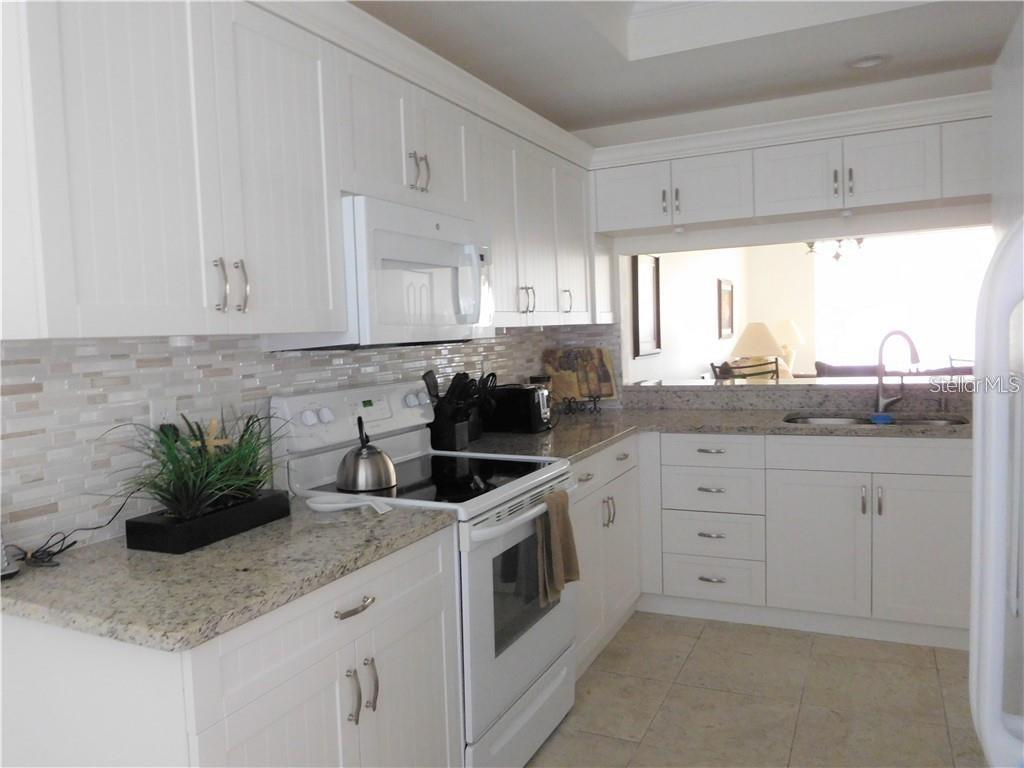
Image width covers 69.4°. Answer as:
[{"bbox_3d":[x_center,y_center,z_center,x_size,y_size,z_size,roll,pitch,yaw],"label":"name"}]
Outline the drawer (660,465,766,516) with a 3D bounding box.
[{"bbox_3d":[0.994,0.458,3.519,0.459,0.208,0.451,-1,4,26],"label":"drawer"}]

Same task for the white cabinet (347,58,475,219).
[{"bbox_3d":[-0.461,-0.744,2.404,0.342,0.383,0.749,-1,4,26],"label":"white cabinet"}]

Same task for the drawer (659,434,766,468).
[{"bbox_3d":[0.987,0.282,3.507,0.459,0.143,0.451,-1,4,26],"label":"drawer"}]

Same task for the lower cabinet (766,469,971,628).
[{"bbox_3d":[1.609,0.649,3.308,0.830,0.613,0.579,-1,4,26],"label":"lower cabinet"}]

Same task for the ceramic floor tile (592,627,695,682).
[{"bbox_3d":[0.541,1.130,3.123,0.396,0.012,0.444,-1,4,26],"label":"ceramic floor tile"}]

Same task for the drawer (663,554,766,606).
[{"bbox_3d":[1.011,0.863,3.546,0.459,0.198,0.451,-1,4,26],"label":"drawer"}]

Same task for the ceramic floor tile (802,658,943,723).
[{"bbox_3d":[1.331,1.123,2.738,0.451,0.012,0.444,-1,4,26],"label":"ceramic floor tile"}]

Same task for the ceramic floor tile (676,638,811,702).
[{"bbox_3d":[0.923,1.127,2.937,0.456,0.012,0.444,-1,4,26],"label":"ceramic floor tile"}]

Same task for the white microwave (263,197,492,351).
[{"bbox_3d":[-0.404,-0.335,2.412,0.421,0.416,0.746,-1,4,26],"label":"white microwave"}]

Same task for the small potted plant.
[{"bbox_3d":[-0.733,0.221,1.805,0.213,0.284,0.401,-1,4,26],"label":"small potted plant"}]

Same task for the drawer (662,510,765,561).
[{"bbox_3d":[1.003,0.663,3.533,0.459,0.203,0.451,-1,4,26],"label":"drawer"}]

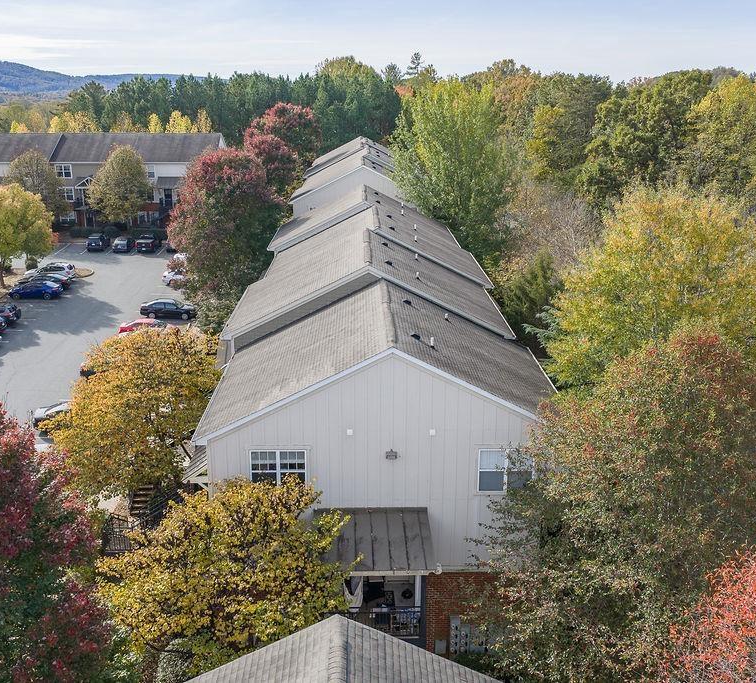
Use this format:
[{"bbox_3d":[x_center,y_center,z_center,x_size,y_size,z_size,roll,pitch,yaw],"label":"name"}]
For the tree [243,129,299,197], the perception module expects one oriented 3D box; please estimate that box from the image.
[{"bbox_3d":[-11.762,-16.037,87.148,7.800,12.810,7.800,-1,17,-5],"label":"tree"}]

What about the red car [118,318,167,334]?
[{"bbox_3d":[-16.500,-1.074,58.727,4.550,1.450,1.790,1,18,2],"label":"red car"}]

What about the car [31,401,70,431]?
[{"bbox_3d":[-16.400,3.947,44.166,4.700,1.470,1.820,0,18,1],"label":"car"}]

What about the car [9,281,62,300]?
[{"bbox_3d":[-29.600,-4.500,68.654,4.500,1.450,1.790,1,18,3],"label":"car"}]

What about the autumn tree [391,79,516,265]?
[{"bbox_3d":[5.868,-10.596,61.094,9.800,18.190,9.800,-1,17,-5],"label":"autumn tree"}]

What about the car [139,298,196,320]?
[{"bbox_3d":[-16.150,-2.595,62.033,4.620,1.450,1.780,2,17,6],"label":"car"}]

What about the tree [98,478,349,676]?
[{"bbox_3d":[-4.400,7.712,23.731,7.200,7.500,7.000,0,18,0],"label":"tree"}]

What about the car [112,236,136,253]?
[{"bbox_3d":[-29.311,-11.449,91.693,1.780,1.500,4.400,-1,17,-5],"label":"car"}]

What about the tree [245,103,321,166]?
[{"bbox_3d":[-12.000,-22.702,100.915,9.500,14.200,9.500,0,18,0],"label":"tree"}]

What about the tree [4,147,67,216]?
[{"bbox_3d":[-40.282,-17.423,94.074,7.200,10.240,7.200,0,17,0],"label":"tree"}]

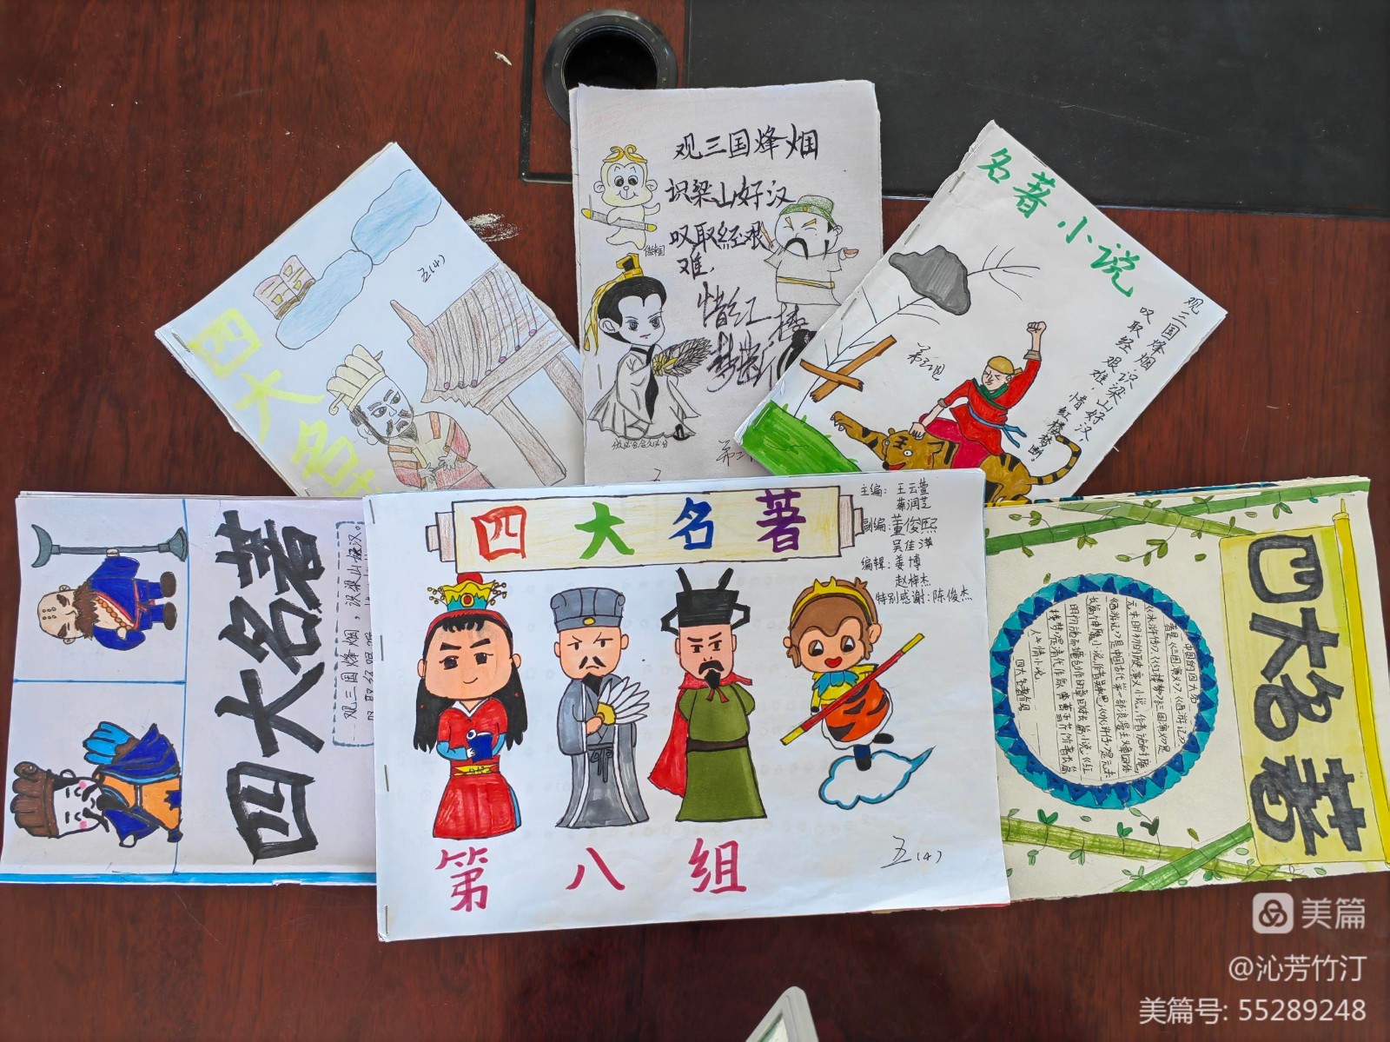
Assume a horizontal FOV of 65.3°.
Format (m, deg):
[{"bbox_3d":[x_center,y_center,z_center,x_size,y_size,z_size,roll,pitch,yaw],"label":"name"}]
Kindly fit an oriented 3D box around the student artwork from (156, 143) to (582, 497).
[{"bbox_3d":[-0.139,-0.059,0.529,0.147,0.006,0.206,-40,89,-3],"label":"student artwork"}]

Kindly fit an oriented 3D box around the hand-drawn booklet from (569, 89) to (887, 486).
[{"bbox_3d":[0.018,-0.110,0.532,0.152,0.006,0.207,-2,87,-1],"label":"hand-drawn booklet"}]

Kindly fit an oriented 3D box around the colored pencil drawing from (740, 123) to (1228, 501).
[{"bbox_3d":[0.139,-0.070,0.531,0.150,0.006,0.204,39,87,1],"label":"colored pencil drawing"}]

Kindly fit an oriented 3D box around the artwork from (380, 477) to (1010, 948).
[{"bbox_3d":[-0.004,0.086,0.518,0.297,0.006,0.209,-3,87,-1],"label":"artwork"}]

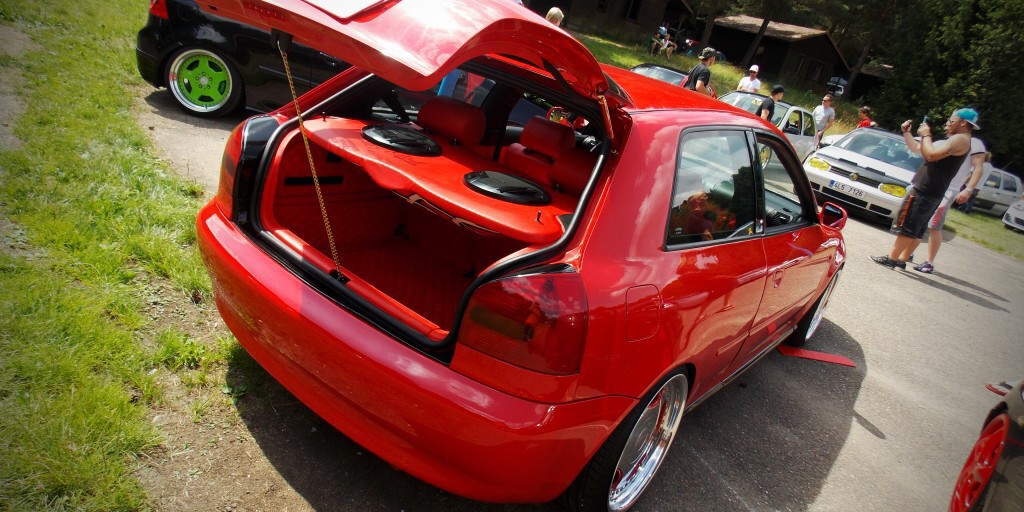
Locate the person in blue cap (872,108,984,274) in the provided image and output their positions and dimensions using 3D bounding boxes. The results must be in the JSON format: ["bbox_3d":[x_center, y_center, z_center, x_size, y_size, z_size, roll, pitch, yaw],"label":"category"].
[{"bbox_3d":[4.475,-0.778,7.400,0.680,1.800,0.550,17,18,6],"label":"person in blue cap"}]

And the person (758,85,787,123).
[{"bbox_3d":[4.454,-2.248,12.263,0.380,1.740,0.500,9,19,-19],"label":"person"}]

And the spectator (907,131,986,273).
[{"bbox_3d":[4.842,-0.732,7.600,0.500,1.740,0.520,16,18,3],"label":"spectator"}]

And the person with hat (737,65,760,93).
[{"bbox_3d":[4.891,-3.225,14.673,0.520,1.760,0.350,23,20,22],"label":"person with hat"}]

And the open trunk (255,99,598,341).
[{"bbox_3d":[-0.255,-0.211,2.091,1.020,0.700,0.740,26,21,29],"label":"open trunk"}]

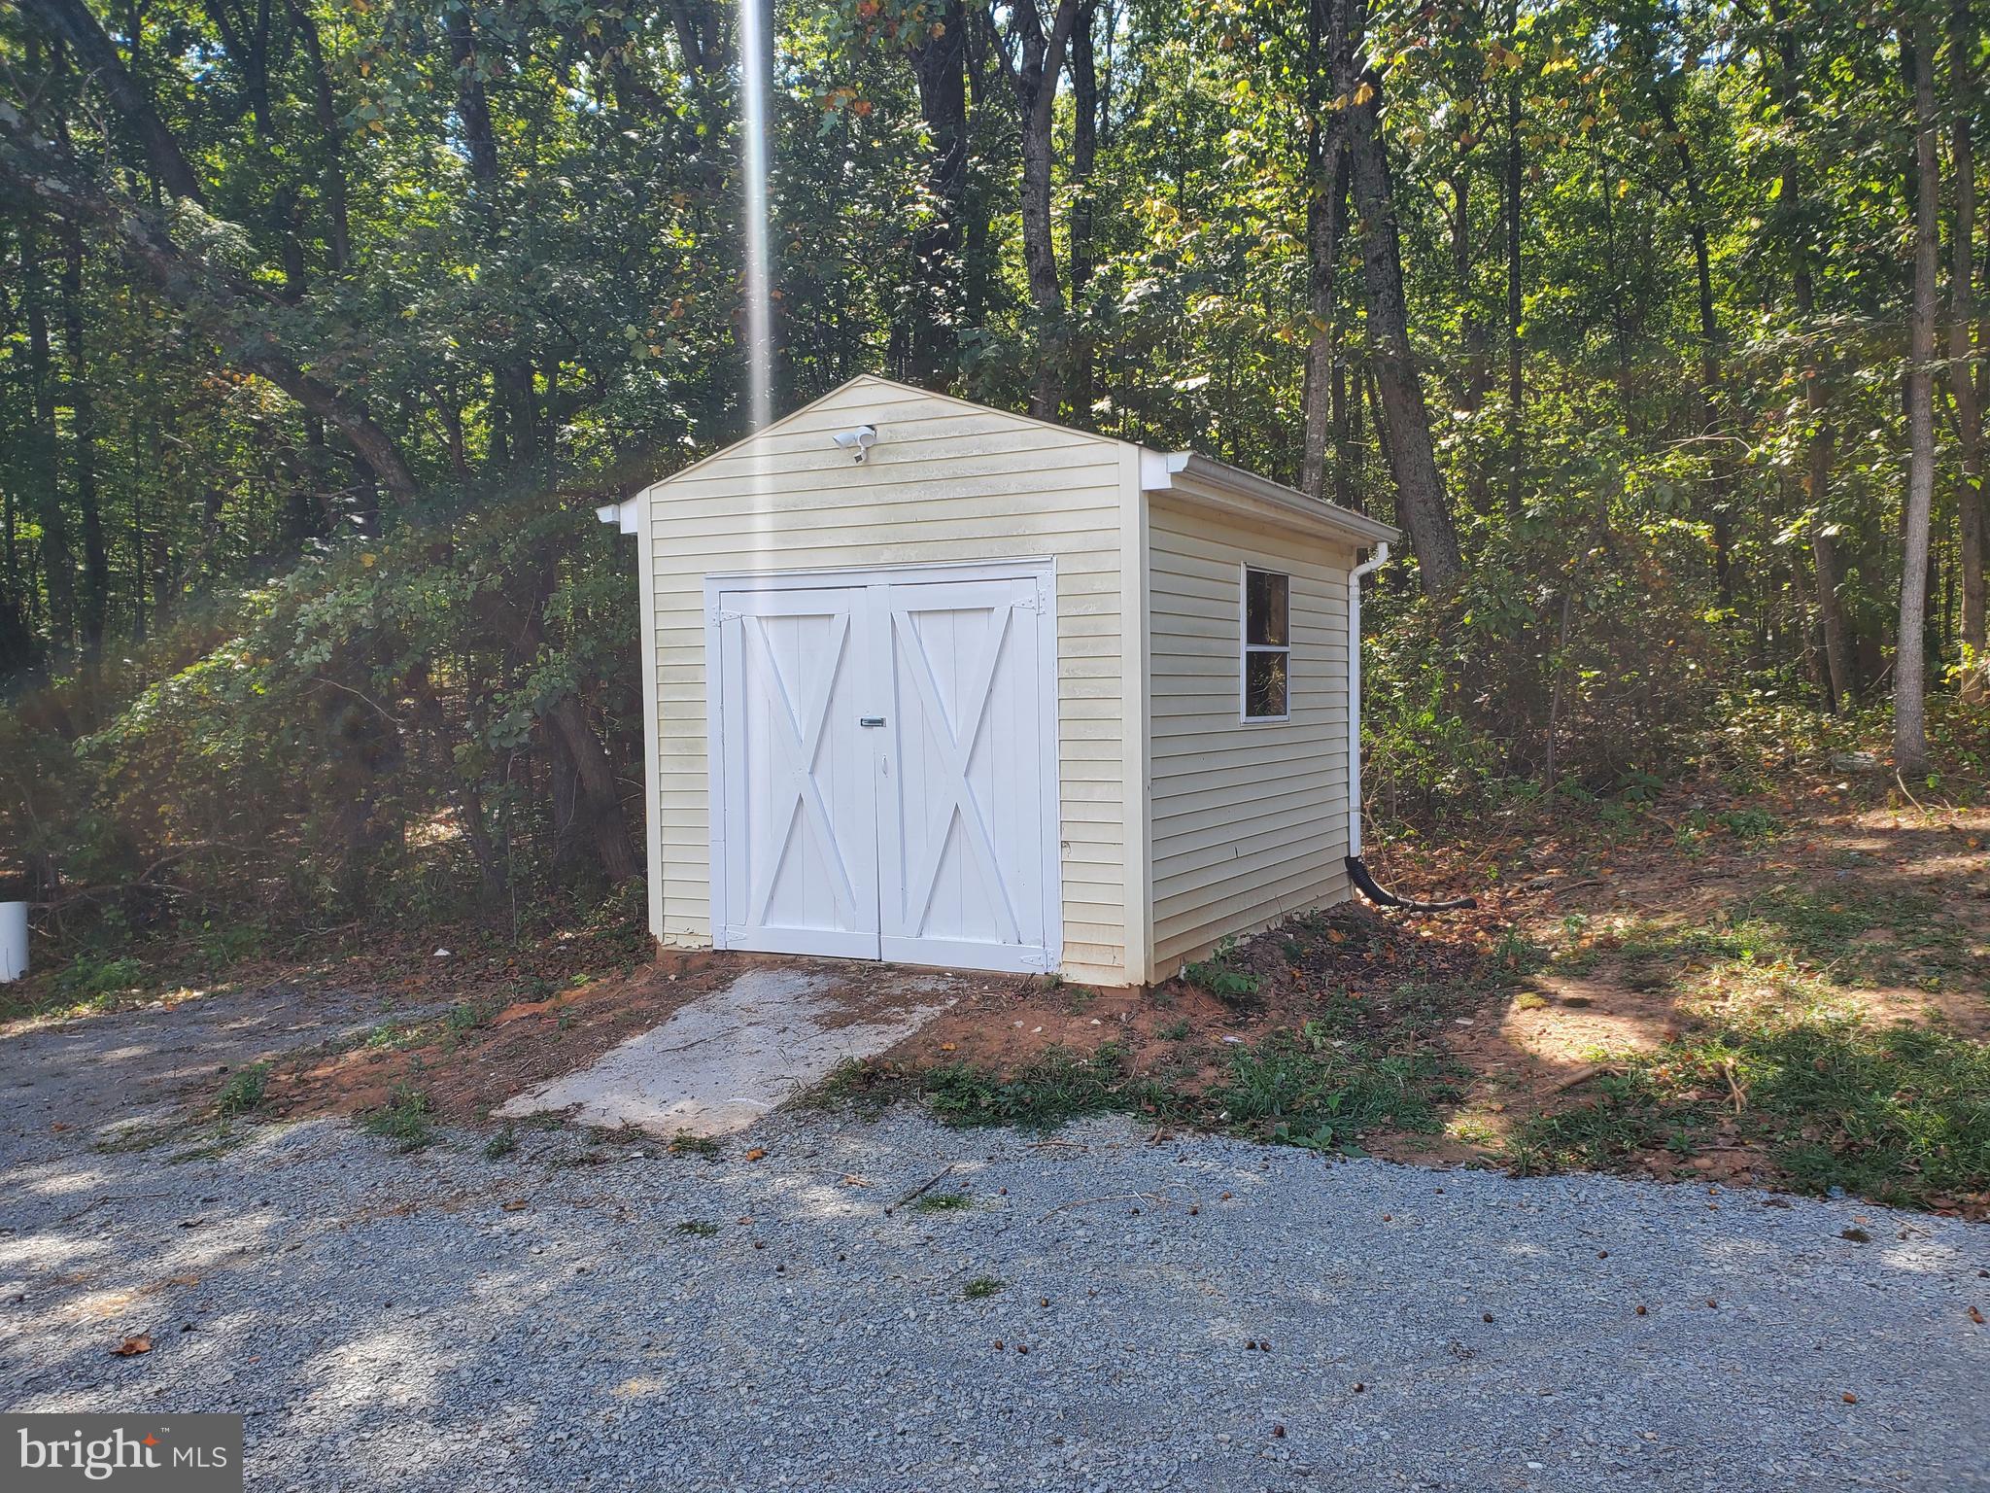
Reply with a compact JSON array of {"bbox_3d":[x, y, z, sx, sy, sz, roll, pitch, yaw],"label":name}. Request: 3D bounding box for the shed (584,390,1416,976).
[{"bbox_3d":[0.191,-0.426,9.313,3.707,3.055,3.447,0,2,30],"label":"shed"}]

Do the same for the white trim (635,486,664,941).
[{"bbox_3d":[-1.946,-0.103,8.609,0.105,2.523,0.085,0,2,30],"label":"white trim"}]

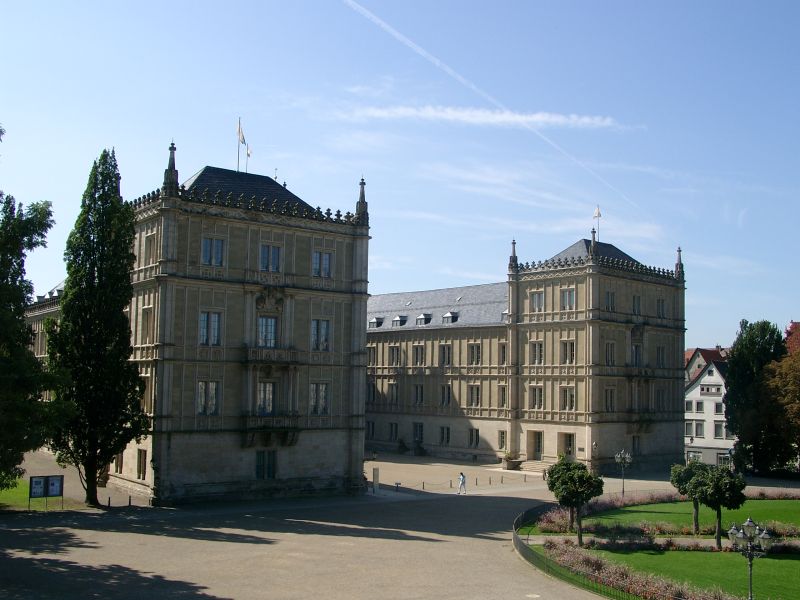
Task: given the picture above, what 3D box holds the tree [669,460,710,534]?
[{"bbox_3d":[19.238,13.025,57.761,3.091,4.752,3.091,1,-6,0],"label":"tree"}]

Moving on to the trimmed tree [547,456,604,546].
[{"bbox_3d":[10.366,11.880,51.722,3.357,5.151,3.357,1,-6,0],"label":"trimmed tree"}]

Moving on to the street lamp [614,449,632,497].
[{"bbox_3d":[19.323,15.059,75.924,1.513,4.303,1.513,1,-6,0],"label":"street lamp"}]

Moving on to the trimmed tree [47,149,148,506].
[{"bbox_3d":[-21.279,1.613,61.982,7.058,25.179,7.058,1,-6,0],"label":"trimmed tree"}]

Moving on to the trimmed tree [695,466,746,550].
[{"bbox_3d":[19.172,12.448,52.534,3.111,4.846,3.111,1,-6,0],"label":"trimmed tree"}]

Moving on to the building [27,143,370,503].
[{"bbox_3d":[-22.144,3.535,85.767,18.315,26.619,42.000,5,-7,-35],"label":"building"}]

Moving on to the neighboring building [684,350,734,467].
[{"bbox_3d":[45.531,15.961,123.679,10.000,15.800,12.000,-3,-7,35],"label":"neighboring building"}]

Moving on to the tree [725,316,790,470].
[{"bbox_3d":[44.868,12.092,110.220,8.032,19.465,8.032,1,-6,0],"label":"tree"}]

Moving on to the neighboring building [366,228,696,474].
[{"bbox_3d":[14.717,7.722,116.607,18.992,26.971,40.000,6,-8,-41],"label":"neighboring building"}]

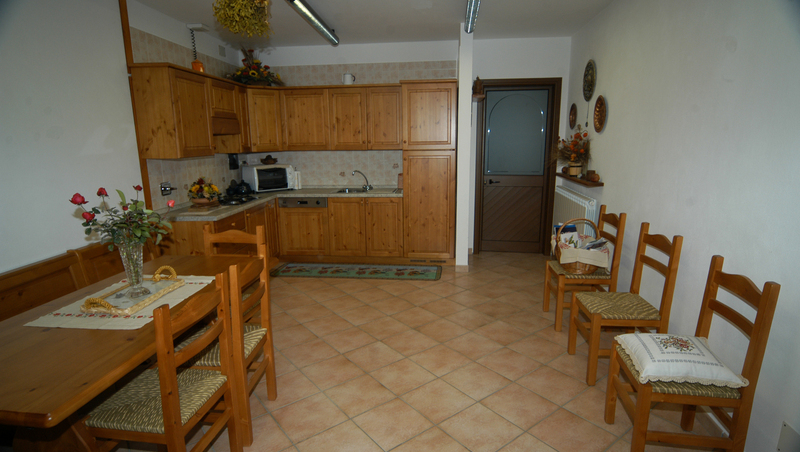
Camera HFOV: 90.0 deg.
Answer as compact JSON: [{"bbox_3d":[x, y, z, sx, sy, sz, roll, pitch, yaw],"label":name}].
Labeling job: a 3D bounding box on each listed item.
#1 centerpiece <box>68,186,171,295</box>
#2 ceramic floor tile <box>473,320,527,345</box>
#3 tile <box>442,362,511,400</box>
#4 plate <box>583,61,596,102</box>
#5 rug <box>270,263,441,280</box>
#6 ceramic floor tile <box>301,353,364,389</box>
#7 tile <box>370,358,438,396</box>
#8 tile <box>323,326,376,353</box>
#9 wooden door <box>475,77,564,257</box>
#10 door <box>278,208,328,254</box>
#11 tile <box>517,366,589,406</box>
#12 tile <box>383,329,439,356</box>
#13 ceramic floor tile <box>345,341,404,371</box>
[{"bbox_3d":[-1.140,0.060,1.636,0.370,0.450,0.340,1,11,6],"label":"centerpiece"},{"bbox_3d":[0.764,0.801,2.996,0.303,0.010,0.303,-9,14,-37],"label":"ceramic floor tile"},{"bbox_3d":[0.451,0.919,2.370,0.300,0.010,0.300,-9,13,-37],"label":"tile"},{"bbox_3d":[1.824,-1.404,3.854,0.030,0.380,0.370,1,11,9],"label":"plate"},{"bbox_3d":[-0.479,0.508,4.552,1.860,0.012,0.520,1,11,6],"label":"rug"},{"bbox_3d":[-0.443,0.960,2.633,0.326,0.010,0.326,-9,13,-37],"label":"ceramic floor tile"},{"bbox_3d":[0.016,0.965,2.576,0.326,0.010,0.326,-9,13,-37],"label":"tile"},{"bbox_3d":[-0.363,0.827,2.897,0.300,0.010,0.300,-9,13,-37],"label":"tile"},{"bbox_3d":[1.462,-0.693,5.027,0.950,2.170,0.100,1,11,6],"label":"wooden door"},{"bbox_3d":[-1.175,0.067,4.859,0.611,0.580,0.022,1,11,7],"label":"door"},{"bbox_3d":[0.934,0.976,2.461,0.326,0.010,0.326,-9,13,-37],"label":"tile"},{"bbox_3d":[0.074,0.885,3.027,0.326,0.010,0.326,-9,13,-37],"label":"tile"},{"bbox_3d":[-0.184,0.922,2.830,0.326,0.010,0.326,-9,13,-37],"label":"ceramic floor tile"}]

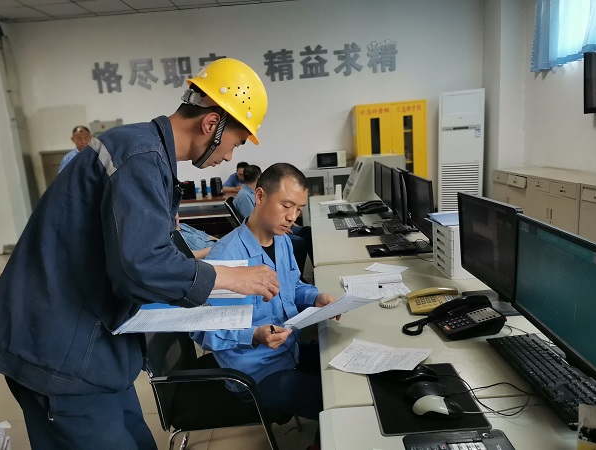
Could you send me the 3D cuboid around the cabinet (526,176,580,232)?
[{"bbox_3d":[2.660,-0.024,4.365,0.460,0.860,0.860,-4,11,0],"label":"cabinet"}]

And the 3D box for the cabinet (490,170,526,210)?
[{"bbox_3d":[2.645,-0.183,5.175,0.460,0.860,0.800,-4,11,0],"label":"cabinet"}]

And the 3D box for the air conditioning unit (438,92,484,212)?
[{"bbox_3d":[2.081,-0.731,5.679,0.510,1.825,0.360,0,12,21],"label":"air conditioning unit"}]

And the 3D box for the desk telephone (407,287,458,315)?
[{"bbox_3d":[0.546,0.286,1.785,0.205,0.068,0.165,-4,11,2],"label":"desk telephone"}]

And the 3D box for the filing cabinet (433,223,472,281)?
[{"bbox_3d":[0.863,0.090,2.171,0.330,0.250,0.275,-4,12,2],"label":"filing cabinet"}]

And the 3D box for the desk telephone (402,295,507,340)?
[{"bbox_3d":[0.583,0.309,1.581,0.215,0.098,0.200,-6,12,-8],"label":"desk telephone"}]

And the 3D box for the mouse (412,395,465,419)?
[{"bbox_3d":[0.347,0.449,1.113,0.107,0.036,0.060,-2,12,12],"label":"mouse"}]

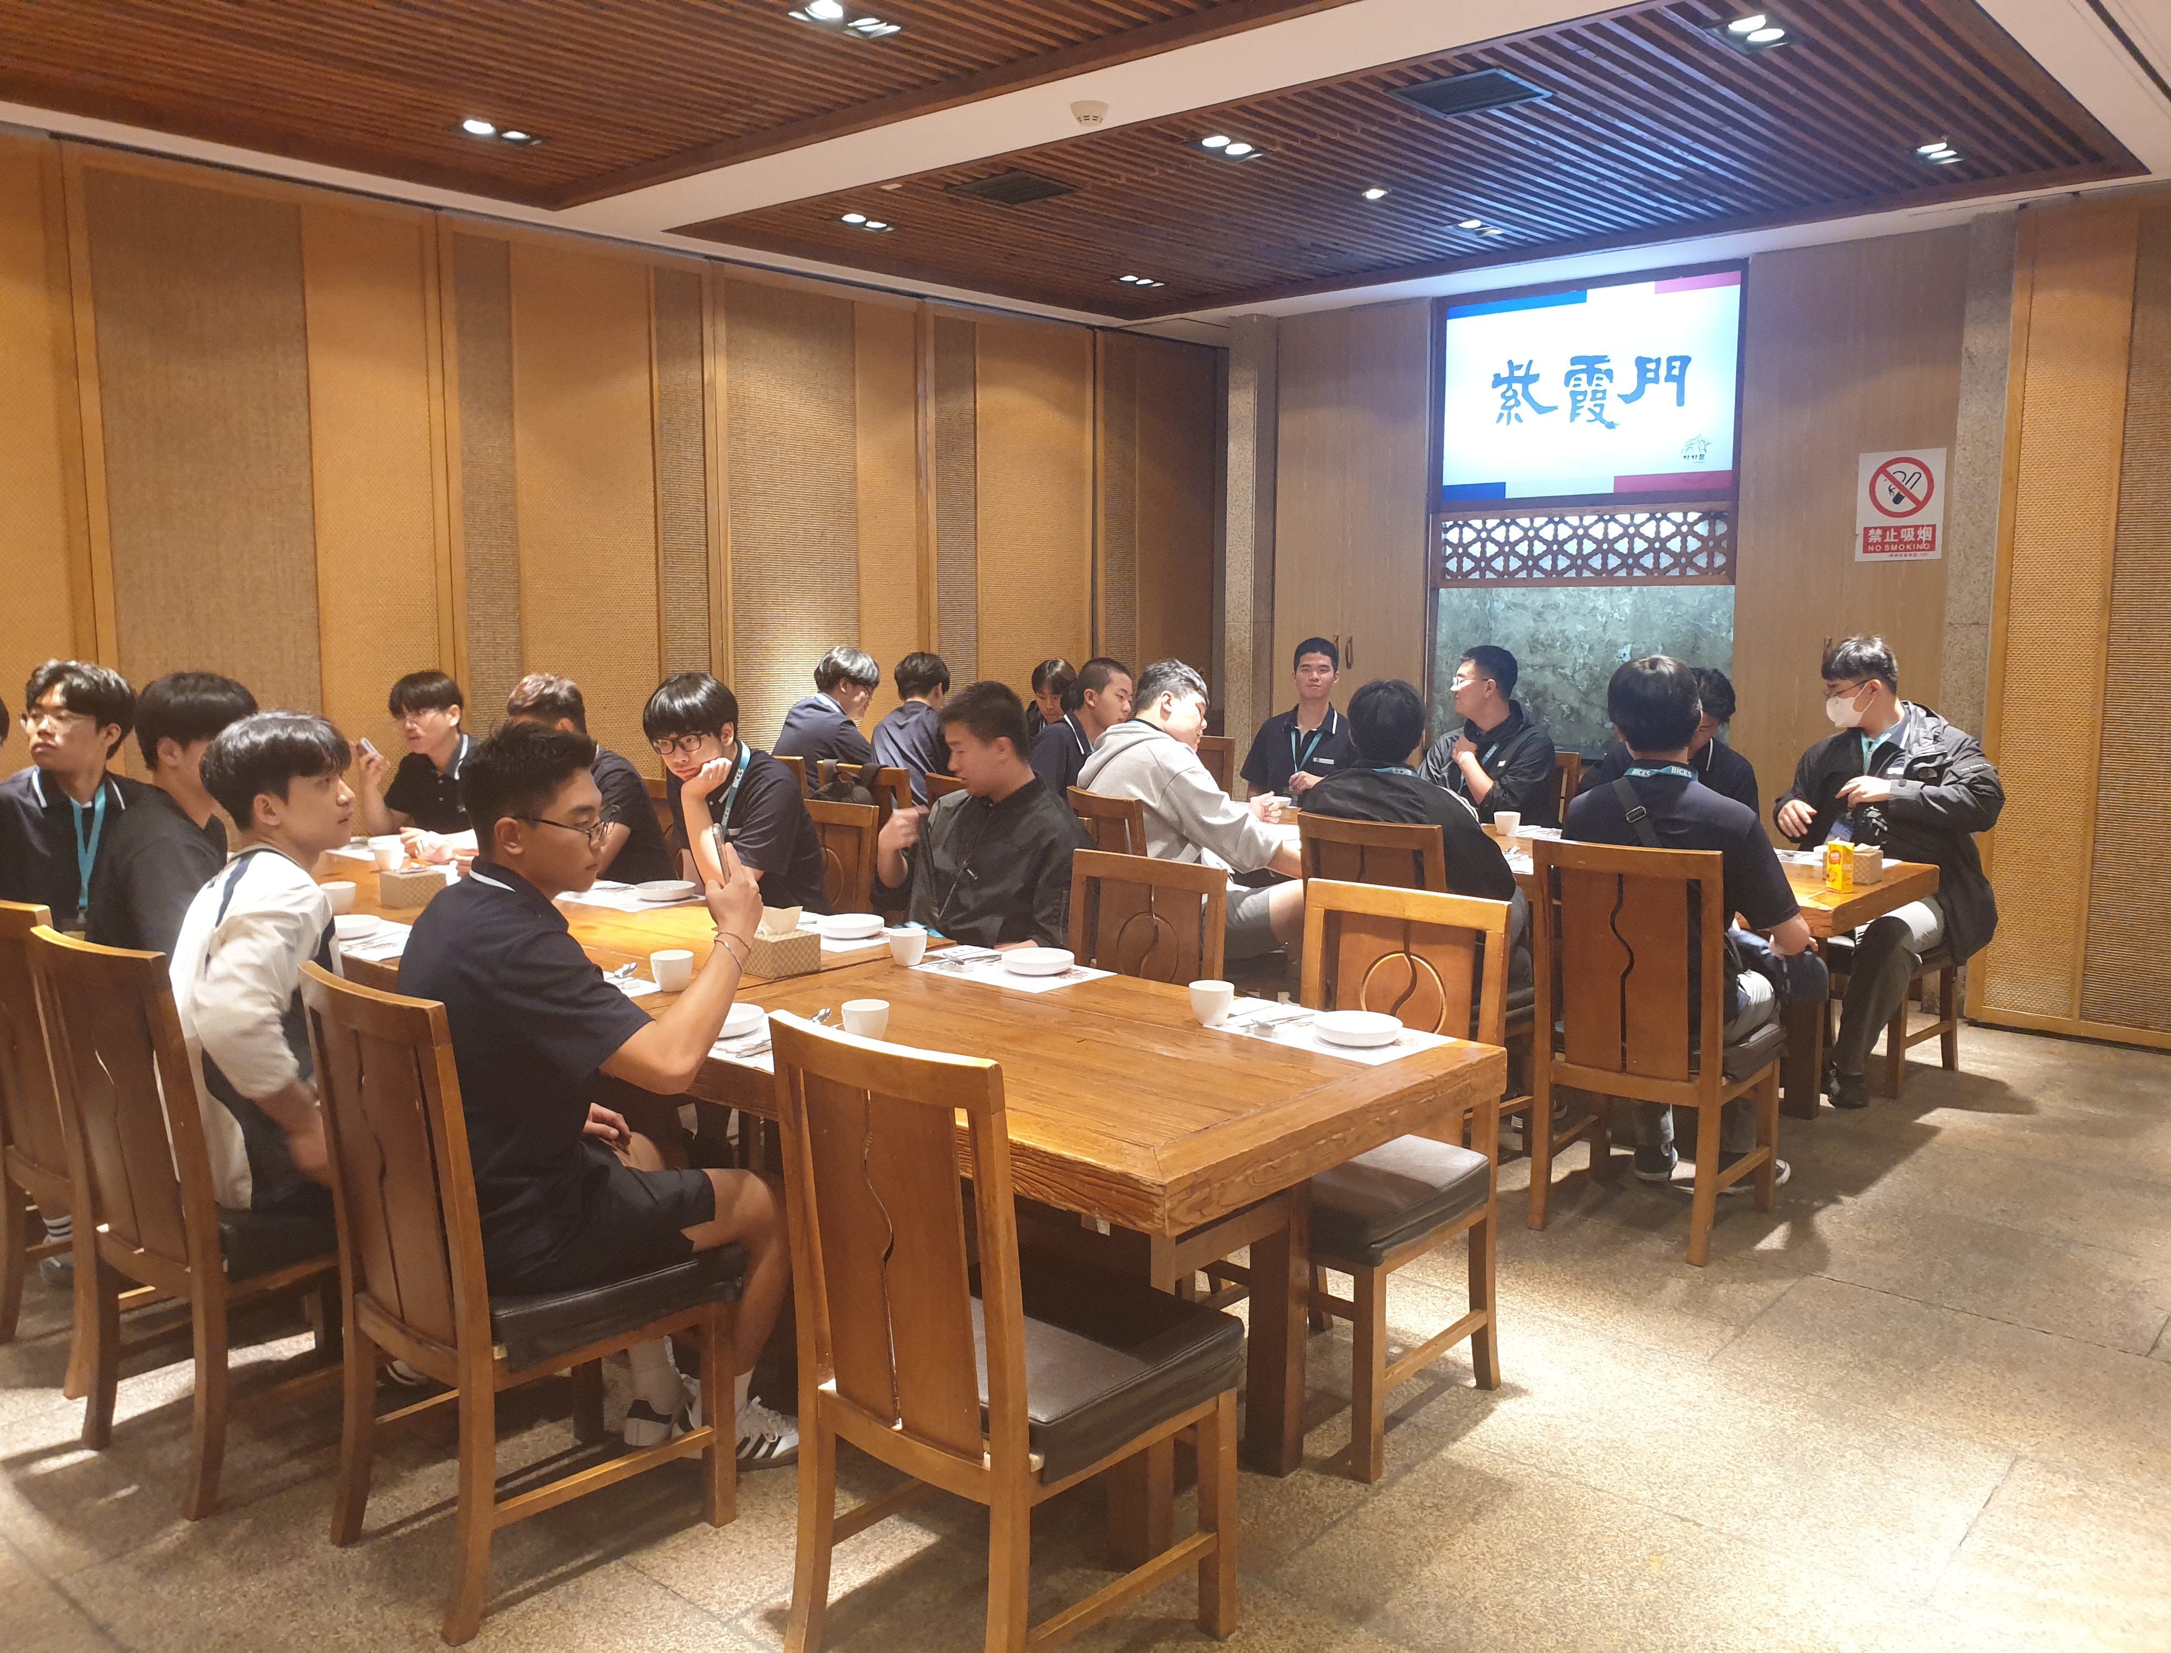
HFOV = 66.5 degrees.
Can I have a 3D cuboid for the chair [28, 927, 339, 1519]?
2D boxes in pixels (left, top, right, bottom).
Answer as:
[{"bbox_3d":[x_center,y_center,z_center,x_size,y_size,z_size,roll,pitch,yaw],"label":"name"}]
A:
[{"bbox_3d":[-1.503,0.633,2.997,0.440,0.955,0.500,5,9,34],"label":"chair"}]

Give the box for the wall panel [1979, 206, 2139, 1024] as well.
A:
[{"bbox_3d":[3.323,-0.695,5.677,0.316,2.756,0.050,7,10,42],"label":"wall panel"}]

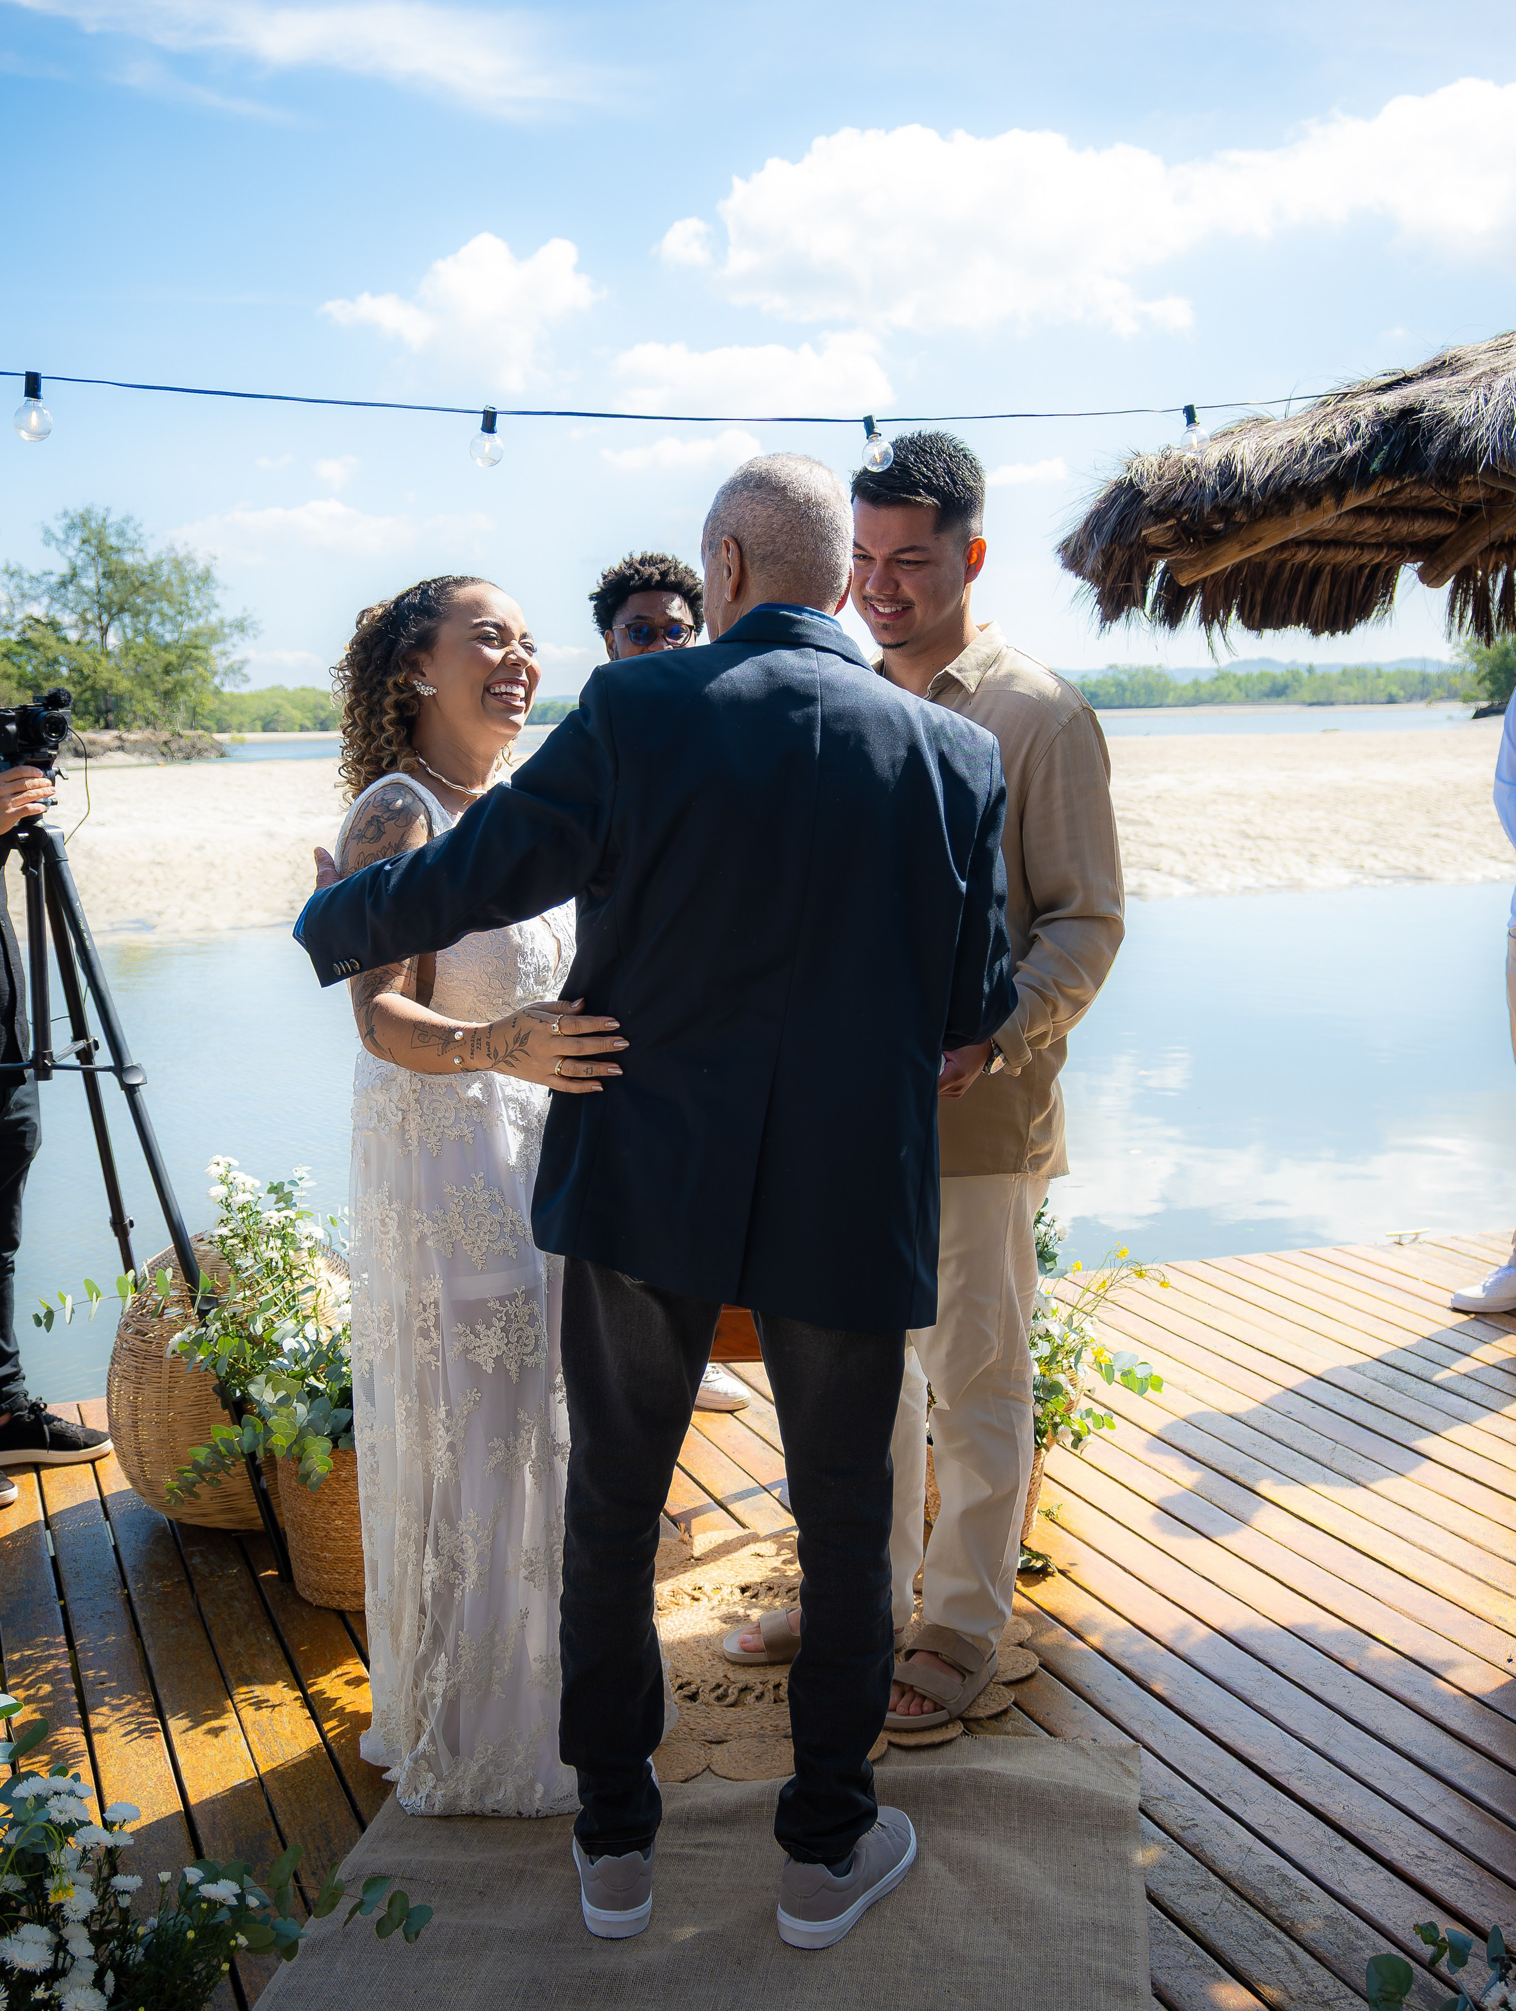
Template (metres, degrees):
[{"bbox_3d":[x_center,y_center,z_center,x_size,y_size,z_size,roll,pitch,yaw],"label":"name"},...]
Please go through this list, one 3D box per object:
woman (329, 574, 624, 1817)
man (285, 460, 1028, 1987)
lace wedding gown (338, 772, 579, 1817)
[{"bbox_3d":[-0.356,0.247,2.747,0.480,1.620,0.470,4,10,28],"label":"woman"},{"bbox_3d":[-0.136,0.231,2.462,0.840,1.730,0.500,-1,9,-3],"label":"man"},{"bbox_3d":[-0.354,0.363,2.785,0.460,1.380,0.460,4,10,28],"label":"lace wedding gown"}]

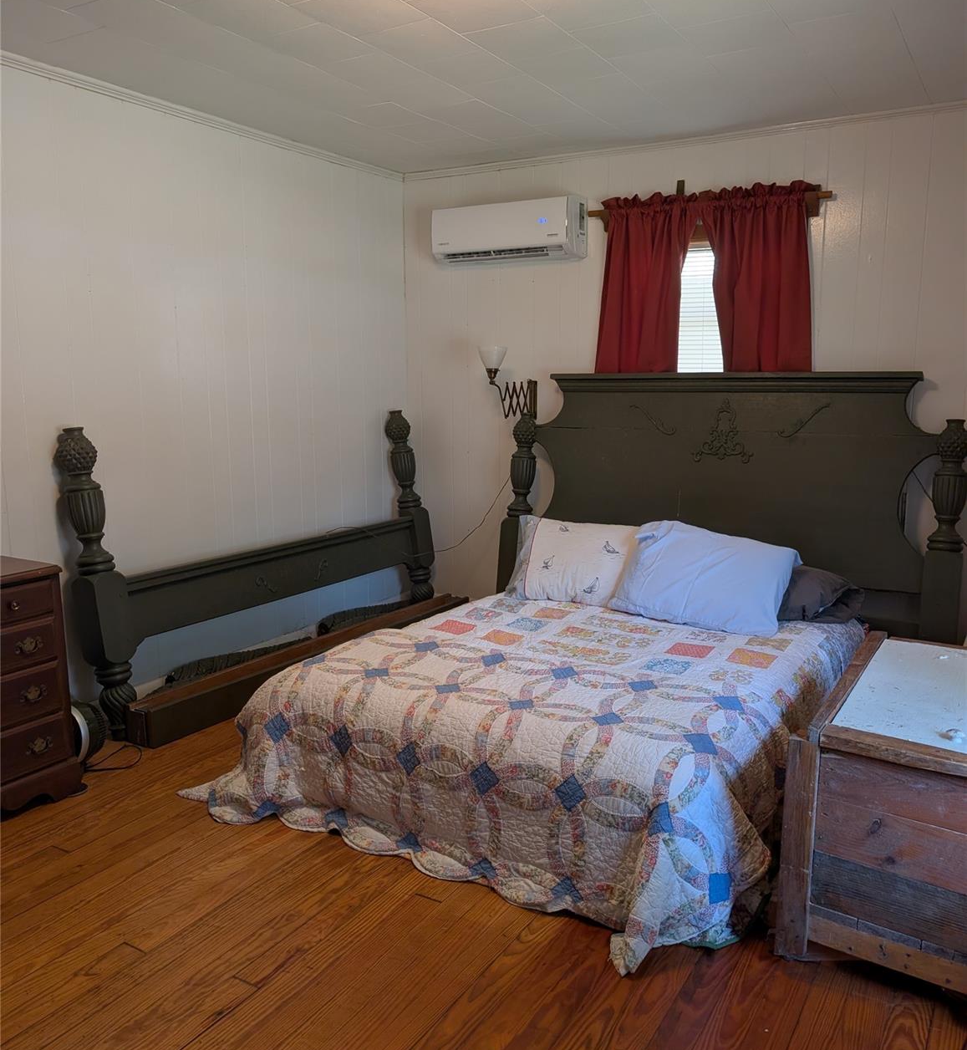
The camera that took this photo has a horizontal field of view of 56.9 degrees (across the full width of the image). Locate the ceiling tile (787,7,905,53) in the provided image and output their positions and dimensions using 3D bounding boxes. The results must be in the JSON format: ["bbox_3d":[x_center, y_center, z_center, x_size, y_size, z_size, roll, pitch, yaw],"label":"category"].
[{"bbox_3d":[1.151,-1.580,2.850,0.305,0.016,0.305,6,12,30],"label":"ceiling tile"}]

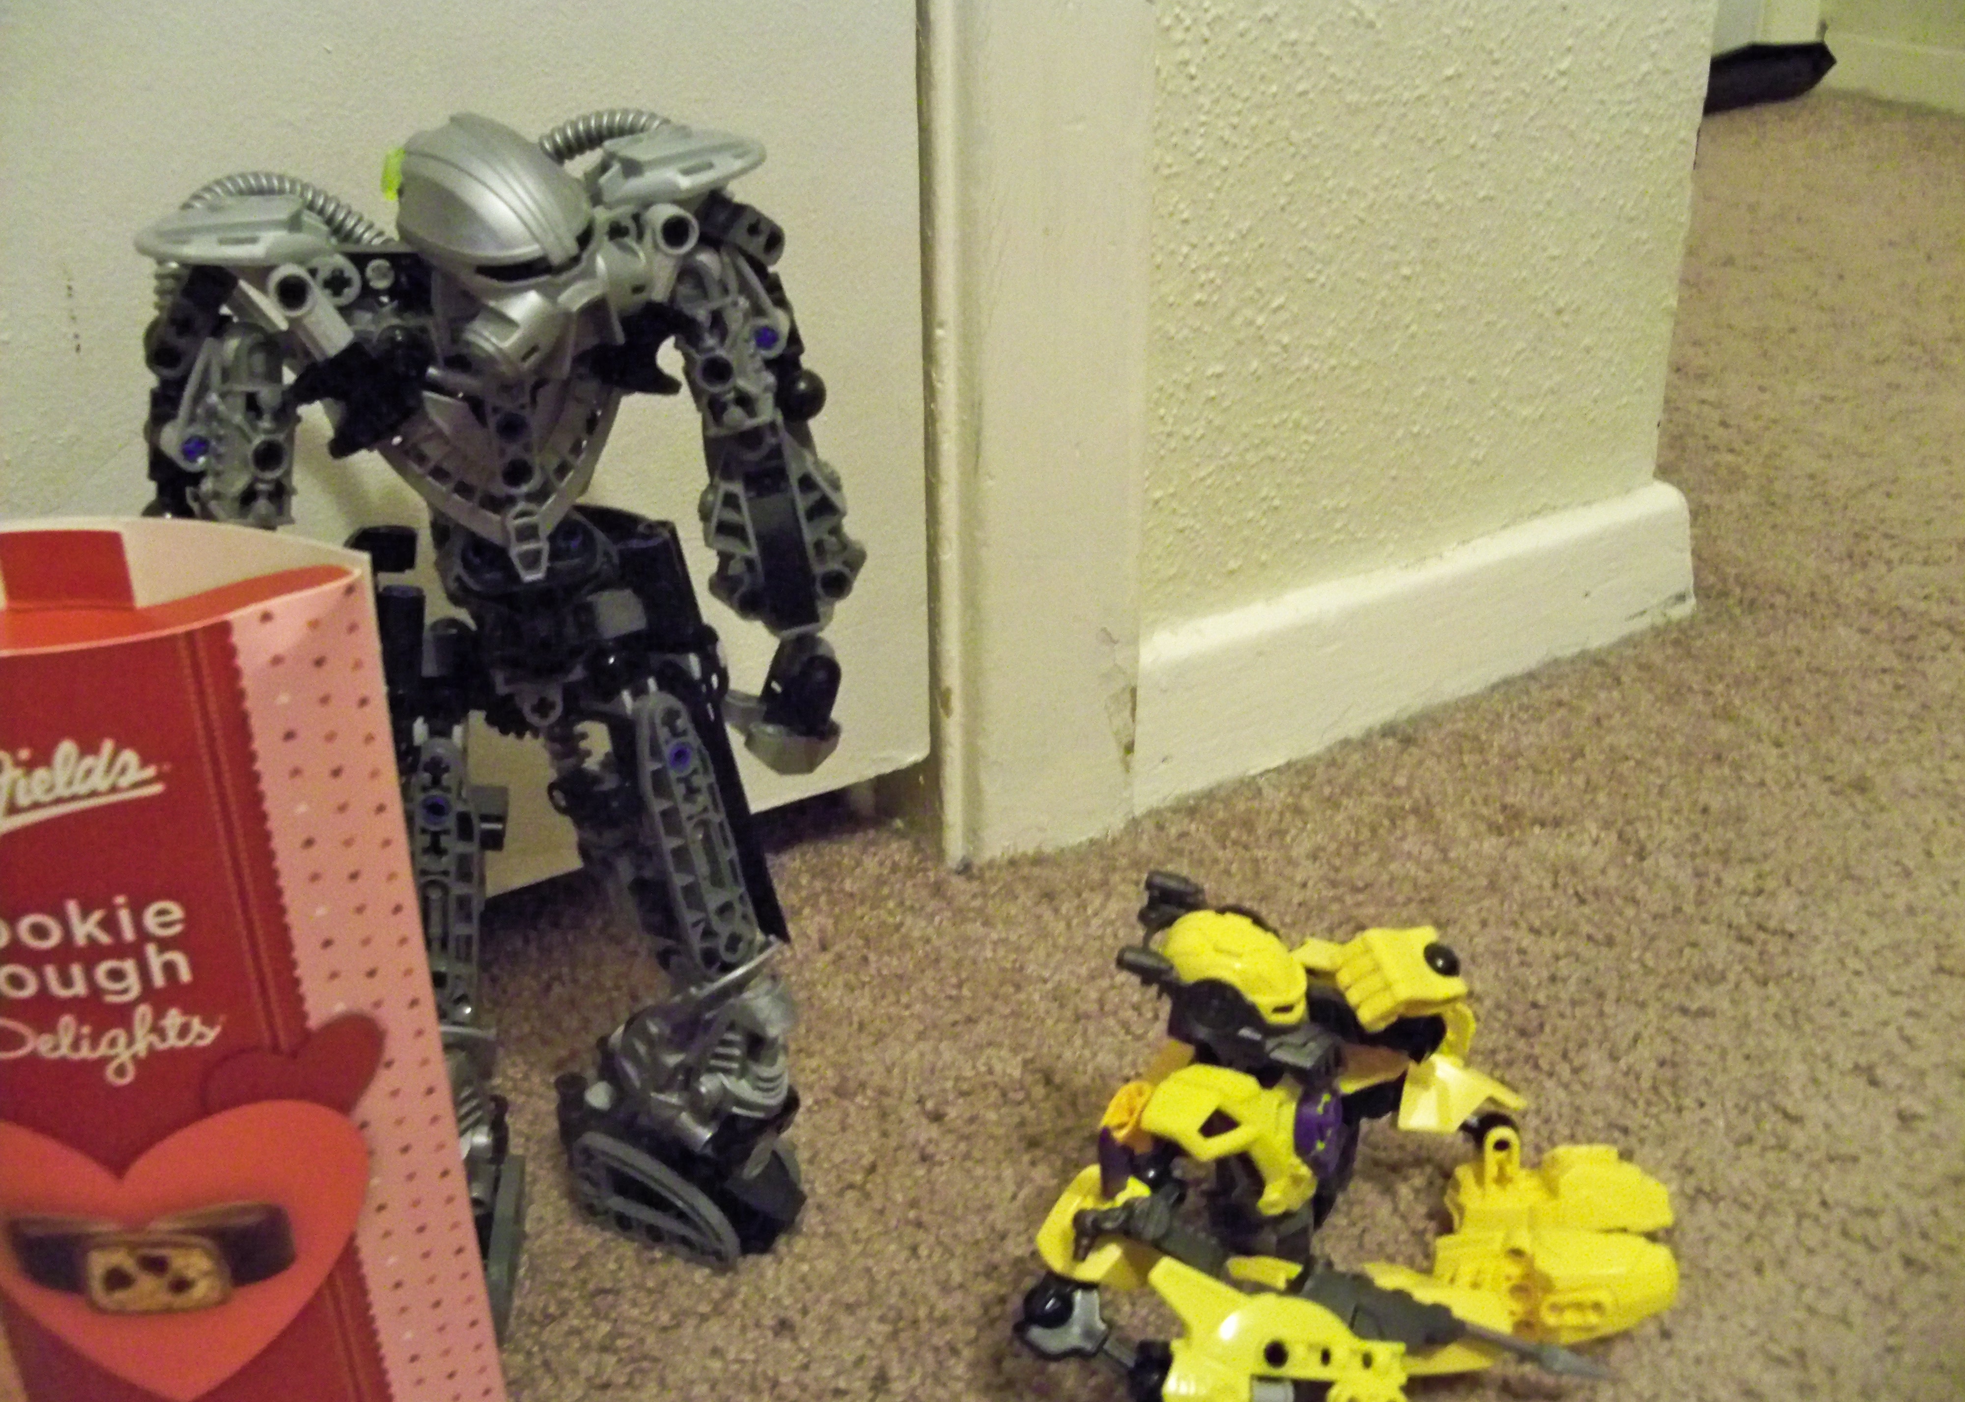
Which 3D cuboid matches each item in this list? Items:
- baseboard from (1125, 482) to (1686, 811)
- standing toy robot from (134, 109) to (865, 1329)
[{"bbox_3d":[0.146,-0.026,0.639,0.276,0.049,0.014,-17,28,-35],"label":"baseboard"},{"bbox_3d":[-0.082,0.005,0.355,0.116,0.208,0.085,-11,25,-25],"label":"standing toy robot"}]

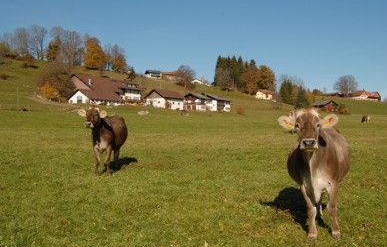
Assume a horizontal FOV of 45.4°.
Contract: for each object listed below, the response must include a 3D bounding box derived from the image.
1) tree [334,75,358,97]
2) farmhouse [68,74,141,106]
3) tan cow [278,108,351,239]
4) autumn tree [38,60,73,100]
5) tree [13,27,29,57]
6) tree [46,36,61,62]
[{"bbox_3d":[135.545,-33.222,410.000,21.300,20.400,21.300,1,2,0],"label":"tree"},{"bbox_3d":[-36.949,-13.959,190.000,31.000,11.800,16.000,-2,3,-43],"label":"farmhouse"},{"bbox_3d":[1.460,0.540,5.500,0.700,1.440,1.950,1,2,15],"label":"tan cow"},{"bbox_3d":[-53.077,-16.538,178.000,14.300,15.200,13.000,-1,2,-17],"label":"autumn tree"},{"bbox_3d":[-106.536,-49.419,285.000,9.900,18.200,9.900,1,2,0],"label":"tree"},{"bbox_3d":[-78.652,-41.573,260.000,8.000,14.800,8.000,-1,2,-17],"label":"tree"}]

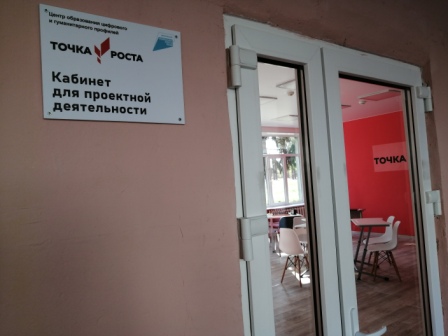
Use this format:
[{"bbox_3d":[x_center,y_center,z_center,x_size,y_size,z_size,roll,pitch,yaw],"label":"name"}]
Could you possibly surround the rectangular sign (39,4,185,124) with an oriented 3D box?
[{"bbox_3d":[-0.299,-0.281,1.004,0.400,0.297,0.010,-2,-3,-33],"label":"rectangular sign"}]

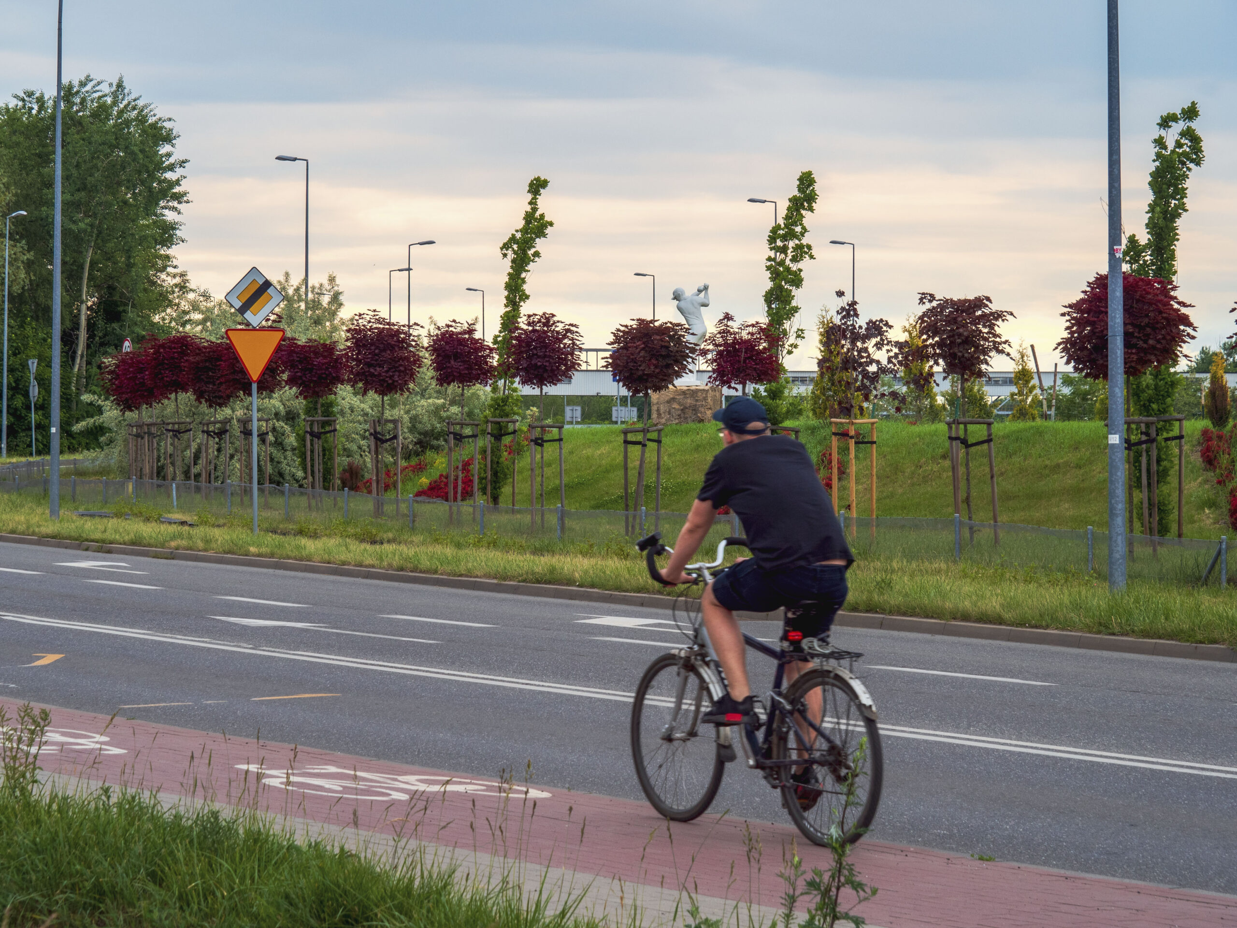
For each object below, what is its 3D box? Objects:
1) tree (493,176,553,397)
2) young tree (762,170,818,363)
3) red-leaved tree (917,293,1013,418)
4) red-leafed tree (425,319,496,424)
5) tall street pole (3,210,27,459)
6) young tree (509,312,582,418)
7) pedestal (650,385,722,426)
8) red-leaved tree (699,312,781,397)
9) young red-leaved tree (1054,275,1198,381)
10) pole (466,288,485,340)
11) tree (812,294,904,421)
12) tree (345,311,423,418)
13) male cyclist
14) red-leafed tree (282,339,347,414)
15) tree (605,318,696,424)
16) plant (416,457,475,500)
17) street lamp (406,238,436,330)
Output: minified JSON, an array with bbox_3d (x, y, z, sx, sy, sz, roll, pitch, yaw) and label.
[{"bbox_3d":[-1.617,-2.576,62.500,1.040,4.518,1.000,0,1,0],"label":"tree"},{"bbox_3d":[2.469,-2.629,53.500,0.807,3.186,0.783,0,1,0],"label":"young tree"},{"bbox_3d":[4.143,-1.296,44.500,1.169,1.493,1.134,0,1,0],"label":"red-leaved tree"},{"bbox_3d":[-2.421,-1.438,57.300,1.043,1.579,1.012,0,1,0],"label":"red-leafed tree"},{"bbox_3d":[-24.158,-5.211,149.000,0.850,9.996,0.350,0,1,9],"label":"tall street pole"},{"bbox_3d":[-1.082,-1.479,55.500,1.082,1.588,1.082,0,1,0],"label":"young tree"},{"bbox_3d":[1.238,-1.070,68.000,1.120,0.743,1.120,0,1,13],"label":"pedestal"},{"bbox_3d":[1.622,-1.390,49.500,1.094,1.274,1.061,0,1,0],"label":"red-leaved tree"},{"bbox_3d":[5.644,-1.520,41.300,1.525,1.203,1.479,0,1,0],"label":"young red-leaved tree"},{"bbox_3d":[-9.014,-6.116,235.000,1.200,9.950,0.350,0,1,0],"label":"pole"},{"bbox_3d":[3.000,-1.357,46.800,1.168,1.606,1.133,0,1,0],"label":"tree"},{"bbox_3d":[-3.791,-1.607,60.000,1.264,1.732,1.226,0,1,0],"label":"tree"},{"bbox_3d":[0.540,0.510,14.810,0.540,1.570,0.880,0,1,-32],"label":"male cyclist"},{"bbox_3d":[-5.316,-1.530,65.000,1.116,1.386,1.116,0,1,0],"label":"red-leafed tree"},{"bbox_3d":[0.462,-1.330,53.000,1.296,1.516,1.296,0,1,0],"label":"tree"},{"bbox_3d":[-3.087,0.259,66.500,1.107,0.778,1.100,0,1,0],"label":"plant"},{"bbox_3d":[-9.147,-5.367,172.000,1.300,9.974,0.350,0,1,0],"label":"street lamp"}]

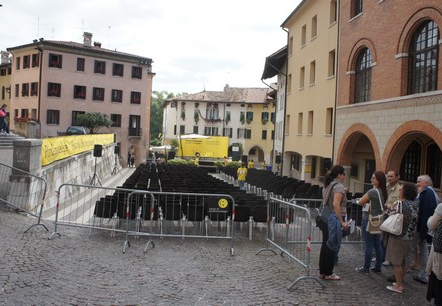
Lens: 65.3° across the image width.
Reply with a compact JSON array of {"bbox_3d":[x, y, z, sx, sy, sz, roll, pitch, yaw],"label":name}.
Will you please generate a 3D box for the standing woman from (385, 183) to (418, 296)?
[{"bbox_3d":[2.606,1.195,4.970,0.450,1.570,0.500,4,3,33],"label":"standing woman"}]

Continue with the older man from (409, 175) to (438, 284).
[{"bbox_3d":[3.160,1.175,5.360,0.450,1.690,0.540,4,3,37],"label":"older man"}]

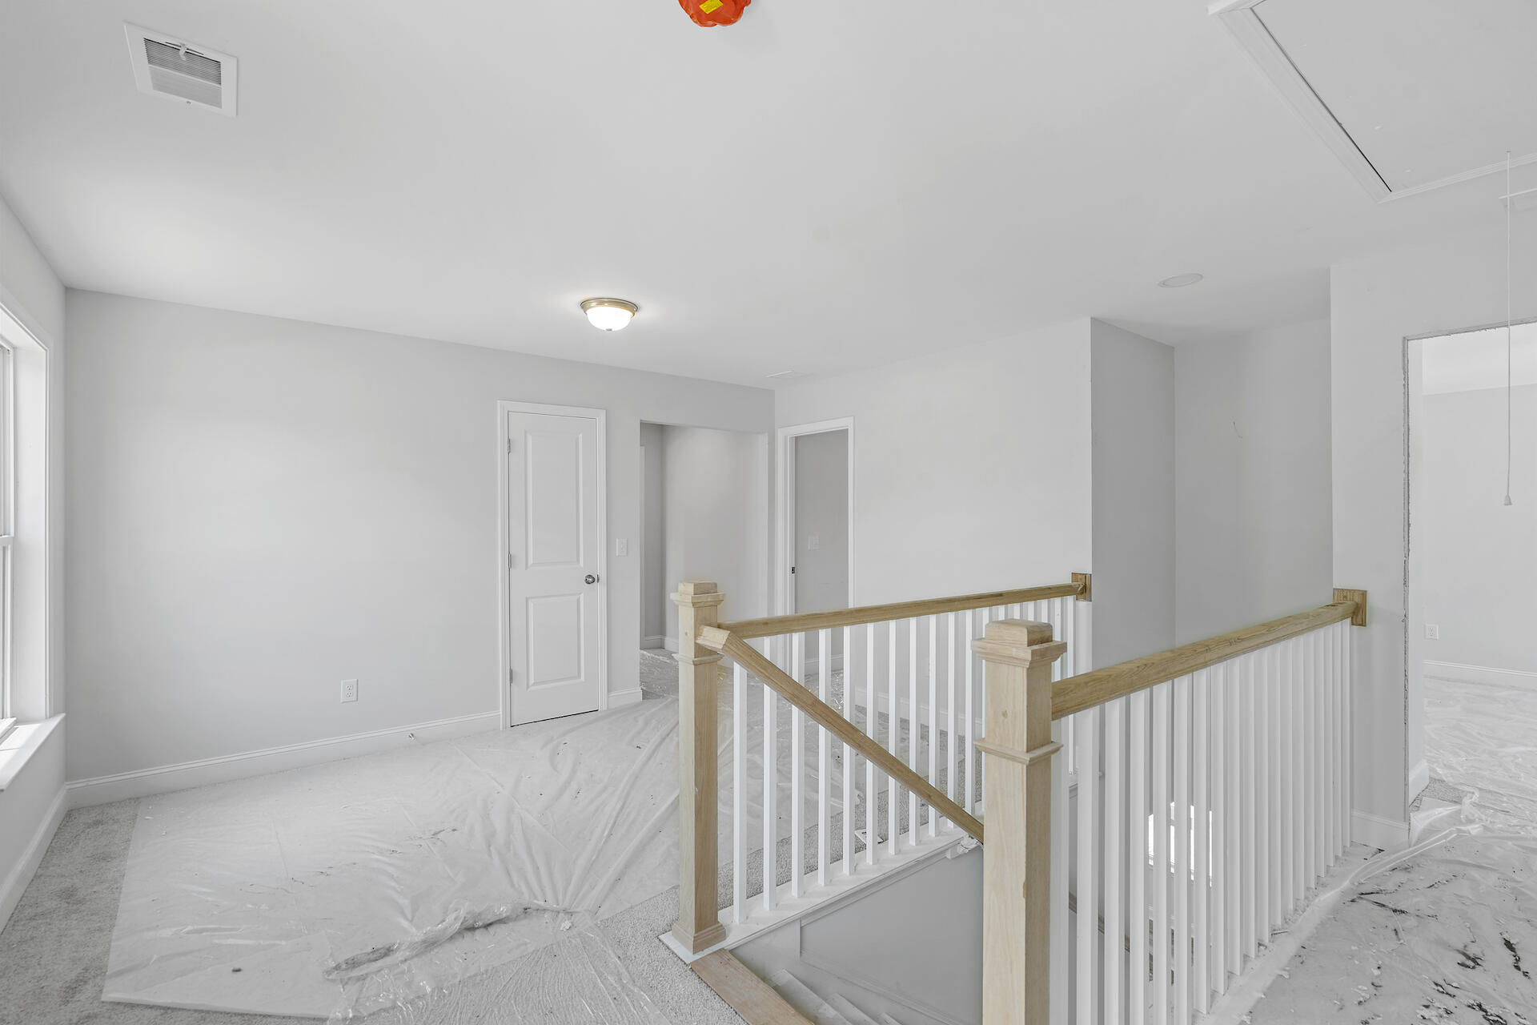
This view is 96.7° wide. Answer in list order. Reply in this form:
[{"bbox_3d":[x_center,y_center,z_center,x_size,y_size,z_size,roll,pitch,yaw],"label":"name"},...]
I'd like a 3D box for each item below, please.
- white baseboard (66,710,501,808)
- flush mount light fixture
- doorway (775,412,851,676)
[{"bbox_3d":[-2.493,1.334,3.787,1.962,0.123,0.020,0,0,-38],"label":"white baseboard"},{"bbox_3d":[-0.809,-0.983,3.478,0.288,0.124,0.288,0,0,0],"label":"flush mount light fixture"},{"bbox_3d":[0.409,0.348,5.441,0.140,2.096,0.879,0,0,-38],"label":"doorway"}]

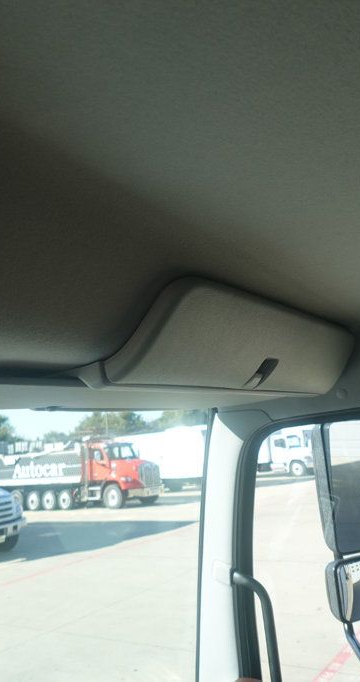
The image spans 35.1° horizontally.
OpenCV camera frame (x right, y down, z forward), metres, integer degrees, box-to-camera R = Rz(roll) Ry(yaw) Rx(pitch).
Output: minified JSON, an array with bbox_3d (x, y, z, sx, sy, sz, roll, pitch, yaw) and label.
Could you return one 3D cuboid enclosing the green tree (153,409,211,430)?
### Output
[{"bbox_3d":[1.002,9.970,60.000,7.500,7.600,7.000,-4,-11,0],"label":"green tree"}]

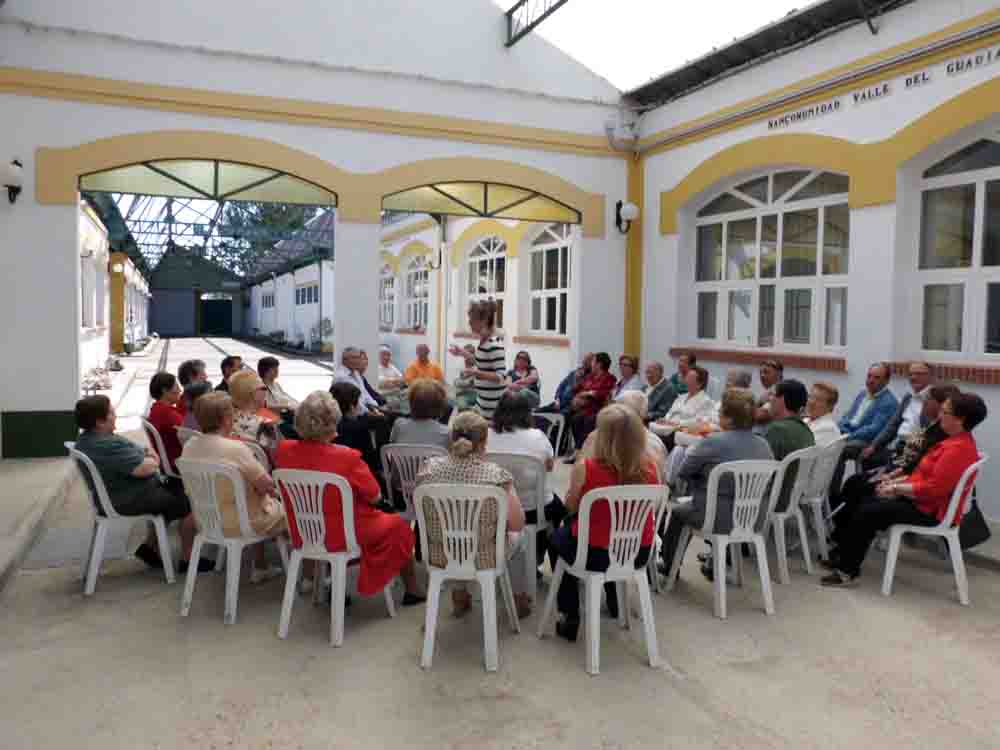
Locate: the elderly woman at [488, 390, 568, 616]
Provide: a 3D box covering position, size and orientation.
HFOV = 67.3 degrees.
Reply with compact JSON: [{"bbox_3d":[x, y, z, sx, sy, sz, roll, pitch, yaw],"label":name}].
[{"bbox_3d":[0.159,0.682,4.575,0.500,1.200,0.750,1,5,7],"label":"elderly woman"}]

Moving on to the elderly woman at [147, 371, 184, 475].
[{"bbox_3d":[-2.219,0.552,5.490,0.820,1.160,0.500,-2,5,-25],"label":"elderly woman"}]

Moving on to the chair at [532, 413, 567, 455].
[{"bbox_3d":[0.650,0.486,8.745,0.520,0.835,0.470,-1,5,-20],"label":"chair"}]

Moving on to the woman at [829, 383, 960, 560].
[{"bbox_3d":[2.591,0.639,4.945,0.900,1.160,0.500,1,5,12],"label":"woman"}]

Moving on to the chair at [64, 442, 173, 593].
[{"bbox_3d":[-2.355,0.833,4.620,0.500,0.850,0.480,-4,6,-42],"label":"chair"}]

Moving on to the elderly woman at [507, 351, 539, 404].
[{"bbox_3d":[0.249,0.304,9.159,0.500,1.170,0.800,2,5,17],"label":"elderly woman"}]

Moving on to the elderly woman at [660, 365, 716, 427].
[{"bbox_3d":[1.541,0.517,6.310,0.820,1.170,0.520,-3,5,-35],"label":"elderly woman"}]

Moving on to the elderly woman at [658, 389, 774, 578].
[{"bbox_3d":[1.213,0.680,4.389,0.520,1.210,0.820,-2,5,-26],"label":"elderly woman"}]

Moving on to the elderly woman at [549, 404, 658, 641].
[{"bbox_3d":[0.499,0.742,3.707,0.500,1.230,0.700,-1,5,-16],"label":"elderly woman"}]

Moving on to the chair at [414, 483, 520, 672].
[{"bbox_3d":[-0.169,0.911,3.641,0.480,0.850,0.500,0,4,5],"label":"chair"}]

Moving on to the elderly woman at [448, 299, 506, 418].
[{"bbox_3d":[-0.161,0.318,5.388,0.420,1.700,0.450,0,4,2],"label":"elderly woman"}]

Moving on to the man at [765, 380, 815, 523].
[{"bbox_3d":[1.681,0.625,4.885,0.520,1.180,0.820,-2,5,-31],"label":"man"}]

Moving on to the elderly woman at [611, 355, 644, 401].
[{"bbox_3d":[1.259,0.402,7.813,0.500,1.210,0.800,4,6,40],"label":"elderly woman"}]

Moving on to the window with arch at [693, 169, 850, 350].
[{"bbox_3d":[3.046,-1.278,8.464,0.120,2.040,2.550,-2,5,-25],"label":"window with arch"}]

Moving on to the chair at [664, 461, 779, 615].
[{"bbox_3d":[1.258,0.852,4.148,0.470,0.835,0.520,-1,5,-14],"label":"chair"}]

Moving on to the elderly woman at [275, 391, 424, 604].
[{"bbox_3d":[-0.781,0.689,4.048,0.520,1.230,0.820,3,5,36],"label":"elderly woman"}]

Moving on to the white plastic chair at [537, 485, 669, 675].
[{"bbox_3d":[0.504,0.914,3.633,0.480,0.850,0.500,-1,4,-18],"label":"white plastic chair"}]

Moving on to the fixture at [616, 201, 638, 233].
[{"bbox_3d":[1.684,-2.097,10.000,0.240,0.440,0.400,-2,5,-24],"label":"fixture"}]

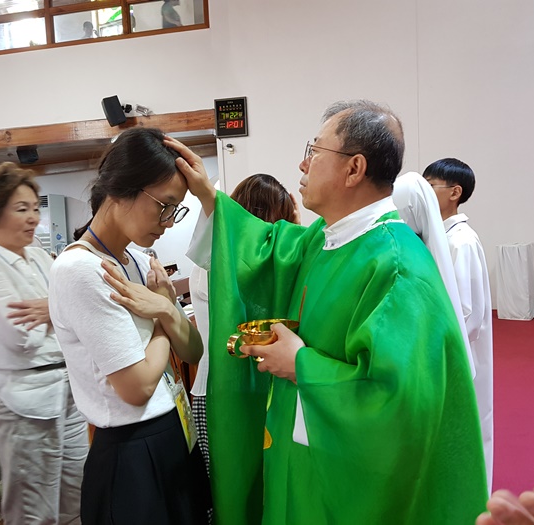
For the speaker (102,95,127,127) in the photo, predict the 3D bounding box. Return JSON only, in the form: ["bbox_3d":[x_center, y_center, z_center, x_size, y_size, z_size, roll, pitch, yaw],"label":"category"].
[{"bbox_3d":[-2.091,-2.070,7.200,0.210,0.355,0.205,-21,12,-20],"label":"speaker"}]

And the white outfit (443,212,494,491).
[{"bbox_3d":[0.741,0.411,2.170,0.360,1.220,0.470,-2,6,12],"label":"white outfit"}]

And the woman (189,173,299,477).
[{"bbox_3d":[-0.081,0.457,1.980,0.370,1.550,0.430,-5,6,-18],"label":"woman"}]

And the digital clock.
[{"bbox_3d":[-0.483,-1.968,7.150,0.425,0.520,0.060,-2,6,12],"label":"digital clock"}]

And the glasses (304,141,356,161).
[{"bbox_3d":[0.157,-0.232,1.180,0.138,0.045,0.140,14,6,1],"label":"glasses"}]

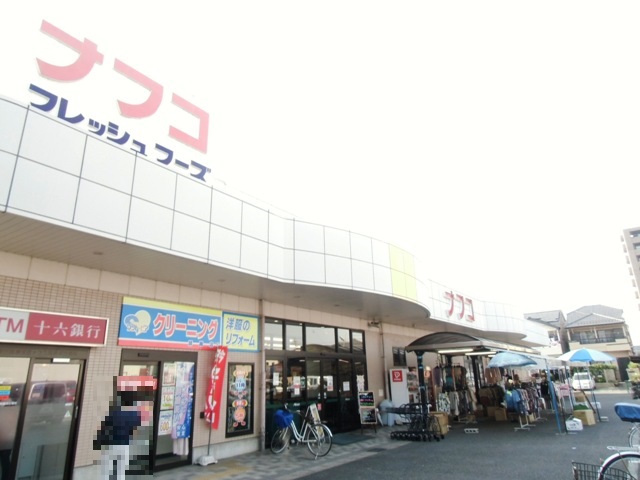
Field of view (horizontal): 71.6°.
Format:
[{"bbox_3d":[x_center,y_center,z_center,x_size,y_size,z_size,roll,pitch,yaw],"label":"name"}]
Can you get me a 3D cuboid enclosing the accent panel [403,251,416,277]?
[{"bbox_3d":[2.610,0.727,13.006,0.060,0.690,0.800,-11,-20,28],"label":"accent panel"}]

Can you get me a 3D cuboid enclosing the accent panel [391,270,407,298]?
[{"bbox_3d":[2.178,1.190,12.162,0.060,0.690,0.800,-14,-22,35],"label":"accent panel"}]

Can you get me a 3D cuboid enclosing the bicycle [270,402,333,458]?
[{"bbox_3d":[-0.512,4.337,10.127,1.800,1.070,0.560,-12,-20,29],"label":"bicycle"}]

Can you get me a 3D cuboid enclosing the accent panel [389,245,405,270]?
[{"bbox_3d":[2.162,0.535,12.371,0.060,0.690,0.800,-14,-22,35],"label":"accent panel"}]

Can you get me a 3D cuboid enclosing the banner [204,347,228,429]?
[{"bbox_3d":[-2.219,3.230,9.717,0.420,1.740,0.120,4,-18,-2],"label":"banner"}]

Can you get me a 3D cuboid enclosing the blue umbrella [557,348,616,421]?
[{"bbox_3d":[9.914,5.239,16.169,2.000,2.520,2.000,-13,-21,33],"label":"blue umbrella"}]

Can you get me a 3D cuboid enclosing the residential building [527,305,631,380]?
[{"bbox_3d":[28.355,11.685,48.472,8.800,8.300,8.500,-13,-21,33],"label":"residential building"}]

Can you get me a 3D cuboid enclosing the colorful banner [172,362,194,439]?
[{"bbox_3d":[-2.834,3.331,9.259,0.040,1.490,0.460,-13,-21,33],"label":"colorful banner"}]

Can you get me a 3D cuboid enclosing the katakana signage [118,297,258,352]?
[{"bbox_3d":[-2.666,1.972,9.901,0.100,0.930,3.790,-13,-21,33],"label":"katakana signage"}]

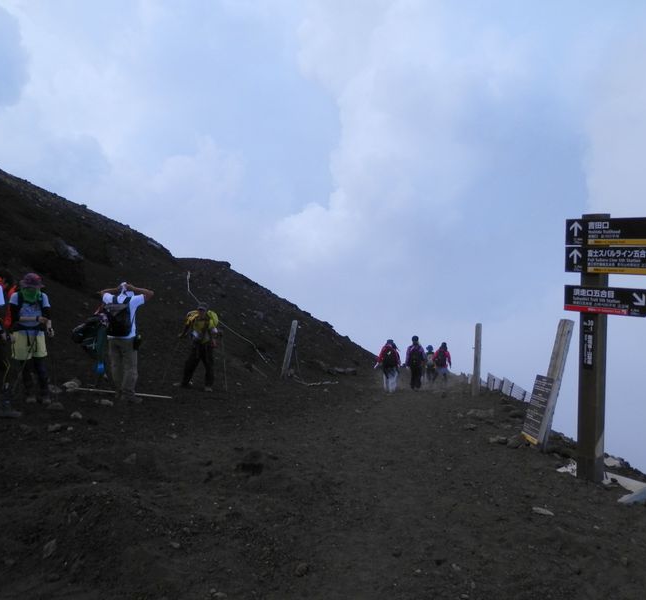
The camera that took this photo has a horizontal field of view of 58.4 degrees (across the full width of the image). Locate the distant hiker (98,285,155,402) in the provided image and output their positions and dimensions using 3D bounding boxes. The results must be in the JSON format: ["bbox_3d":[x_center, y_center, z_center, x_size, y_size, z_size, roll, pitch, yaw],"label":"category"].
[{"bbox_3d":[-2.570,0.552,7.500,0.660,1.580,0.450,-1,6,13],"label":"distant hiker"}]

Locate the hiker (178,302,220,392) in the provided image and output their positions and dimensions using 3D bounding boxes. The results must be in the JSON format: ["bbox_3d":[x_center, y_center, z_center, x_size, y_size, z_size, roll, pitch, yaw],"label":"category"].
[{"bbox_3d":[-2.133,0.814,9.900,0.650,1.500,0.520,-3,6,-6],"label":"hiker"}]

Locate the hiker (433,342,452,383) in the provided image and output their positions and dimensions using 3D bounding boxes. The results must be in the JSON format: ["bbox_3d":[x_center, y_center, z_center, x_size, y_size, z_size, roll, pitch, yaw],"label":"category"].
[{"bbox_3d":[4.633,2.442,22.400,0.640,1.600,0.500,-1,6,6],"label":"hiker"}]

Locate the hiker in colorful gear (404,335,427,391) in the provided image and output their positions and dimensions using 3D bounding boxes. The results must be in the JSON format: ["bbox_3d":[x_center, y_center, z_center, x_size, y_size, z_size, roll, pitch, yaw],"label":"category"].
[{"bbox_3d":[2.818,1.919,17.600,0.600,1.650,0.480,-2,6,3],"label":"hiker in colorful gear"}]

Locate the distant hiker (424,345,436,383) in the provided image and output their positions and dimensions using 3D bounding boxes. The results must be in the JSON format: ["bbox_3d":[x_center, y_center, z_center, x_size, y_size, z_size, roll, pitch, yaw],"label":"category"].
[{"bbox_3d":[4.344,2.583,23.500,0.520,1.550,0.460,-1,6,6],"label":"distant hiker"}]

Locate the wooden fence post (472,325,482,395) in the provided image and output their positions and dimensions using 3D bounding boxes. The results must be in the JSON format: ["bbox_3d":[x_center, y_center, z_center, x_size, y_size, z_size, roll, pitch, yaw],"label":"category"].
[{"bbox_3d":[3.061,1.184,11.500,0.135,1.450,0.135,2,6,0],"label":"wooden fence post"}]

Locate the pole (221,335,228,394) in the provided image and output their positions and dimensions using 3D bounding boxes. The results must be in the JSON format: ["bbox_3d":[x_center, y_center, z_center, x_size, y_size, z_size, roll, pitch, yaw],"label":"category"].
[{"bbox_3d":[-1.790,1.172,10.500,0.050,1.070,0.050,-5,5,0],"label":"pole"}]

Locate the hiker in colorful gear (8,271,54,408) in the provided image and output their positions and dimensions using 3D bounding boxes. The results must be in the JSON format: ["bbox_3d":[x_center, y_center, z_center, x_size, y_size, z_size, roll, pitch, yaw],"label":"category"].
[{"bbox_3d":[-3.639,0.480,7.200,0.530,1.620,0.420,-5,7,-25],"label":"hiker in colorful gear"}]

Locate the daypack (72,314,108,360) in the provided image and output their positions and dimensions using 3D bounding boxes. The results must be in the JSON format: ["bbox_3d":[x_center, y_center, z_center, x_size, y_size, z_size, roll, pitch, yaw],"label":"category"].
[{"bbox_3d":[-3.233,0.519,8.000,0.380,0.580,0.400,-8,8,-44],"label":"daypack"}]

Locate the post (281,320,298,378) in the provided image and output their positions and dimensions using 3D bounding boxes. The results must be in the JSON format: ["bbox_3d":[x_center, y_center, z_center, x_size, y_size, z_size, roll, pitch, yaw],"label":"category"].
[{"bbox_3d":[-0.823,1.229,14.200,0.150,1.480,0.150,11,5,0],"label":"post"}]

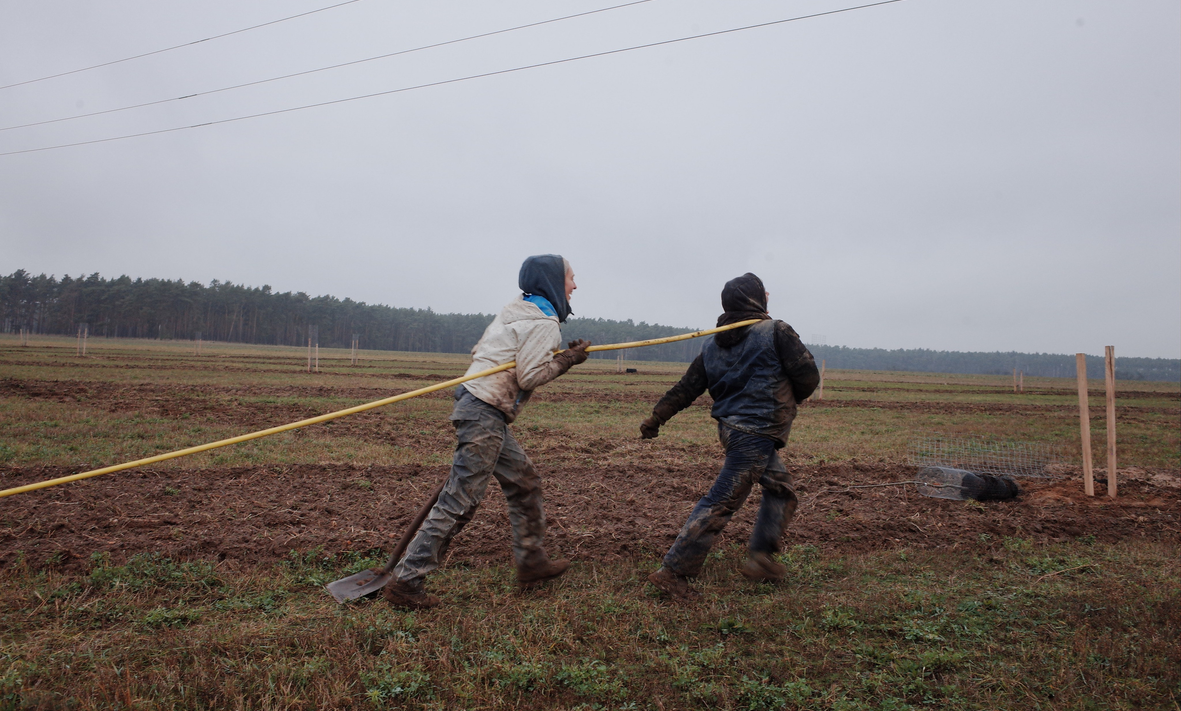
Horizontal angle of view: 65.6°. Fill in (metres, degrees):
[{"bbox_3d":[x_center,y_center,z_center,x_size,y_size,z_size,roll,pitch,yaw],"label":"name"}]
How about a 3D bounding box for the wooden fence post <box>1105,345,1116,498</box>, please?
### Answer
[{"bbox_3d":[5.140,0.656,9.050,0.085,1.500,0.075,-1,0,27],"label":"wooden fence post"}]

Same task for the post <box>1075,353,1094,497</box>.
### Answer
[{"bbox_3d":[4.882,0.683,9.050,0.085,1.420,0.075,-3,0,27],"label":"post"}]

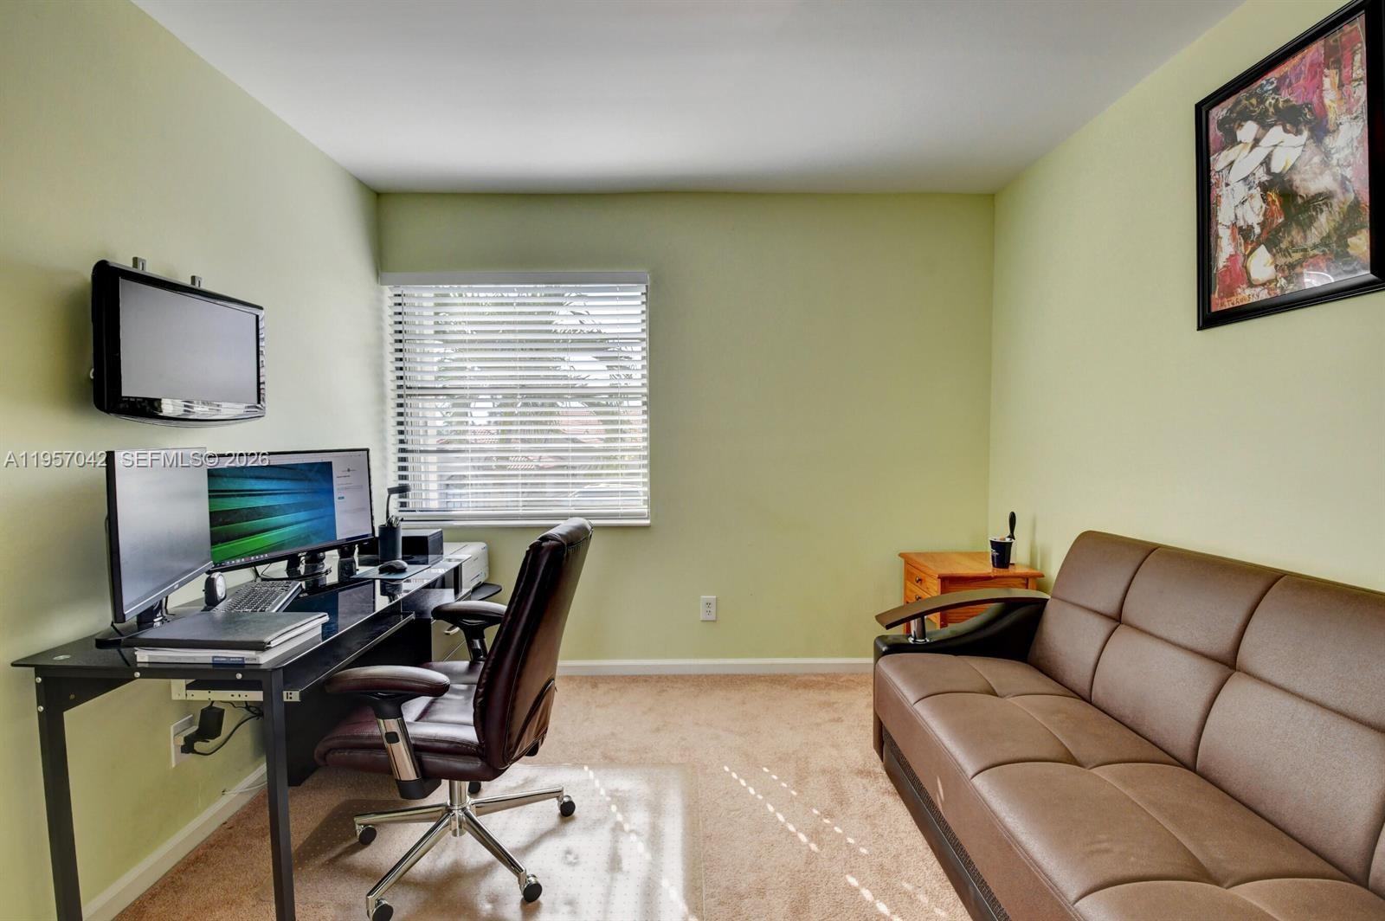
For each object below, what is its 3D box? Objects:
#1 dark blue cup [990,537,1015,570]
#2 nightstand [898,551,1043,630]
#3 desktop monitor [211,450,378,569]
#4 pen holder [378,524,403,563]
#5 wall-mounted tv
[{"bbox_3d":[1.405,0.426,2.638,0.095,0.125,0.095,0,3,0],"label":"dark blue cup"},{"bbox_3d":[1.285,0.799,2.718,0.453,0.627,0.471,0,3,-1],"label":"nightstand"},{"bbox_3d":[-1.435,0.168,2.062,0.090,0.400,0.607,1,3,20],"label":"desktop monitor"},{"bbox_3d":[-1.199,0.329,2.289,0.083,0.130,0.083,0,3,-1],"label":"pen holder"},{"bbox_3d":[-1.473,-0.306,1.683,0.063,0.385,0.545,0,3,-1],"label":"wall-mounted tv"}]

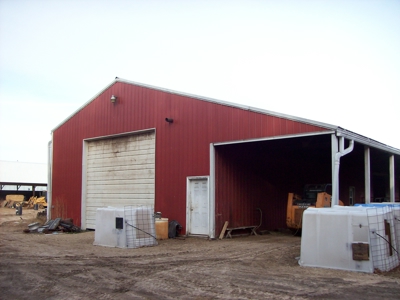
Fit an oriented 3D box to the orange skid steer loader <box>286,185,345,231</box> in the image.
[{"bbox_3d":[4.966,2.475,17.288,1.600,1.980,2.800,-6,-9,38],"label":"orange skid steer loader"}]

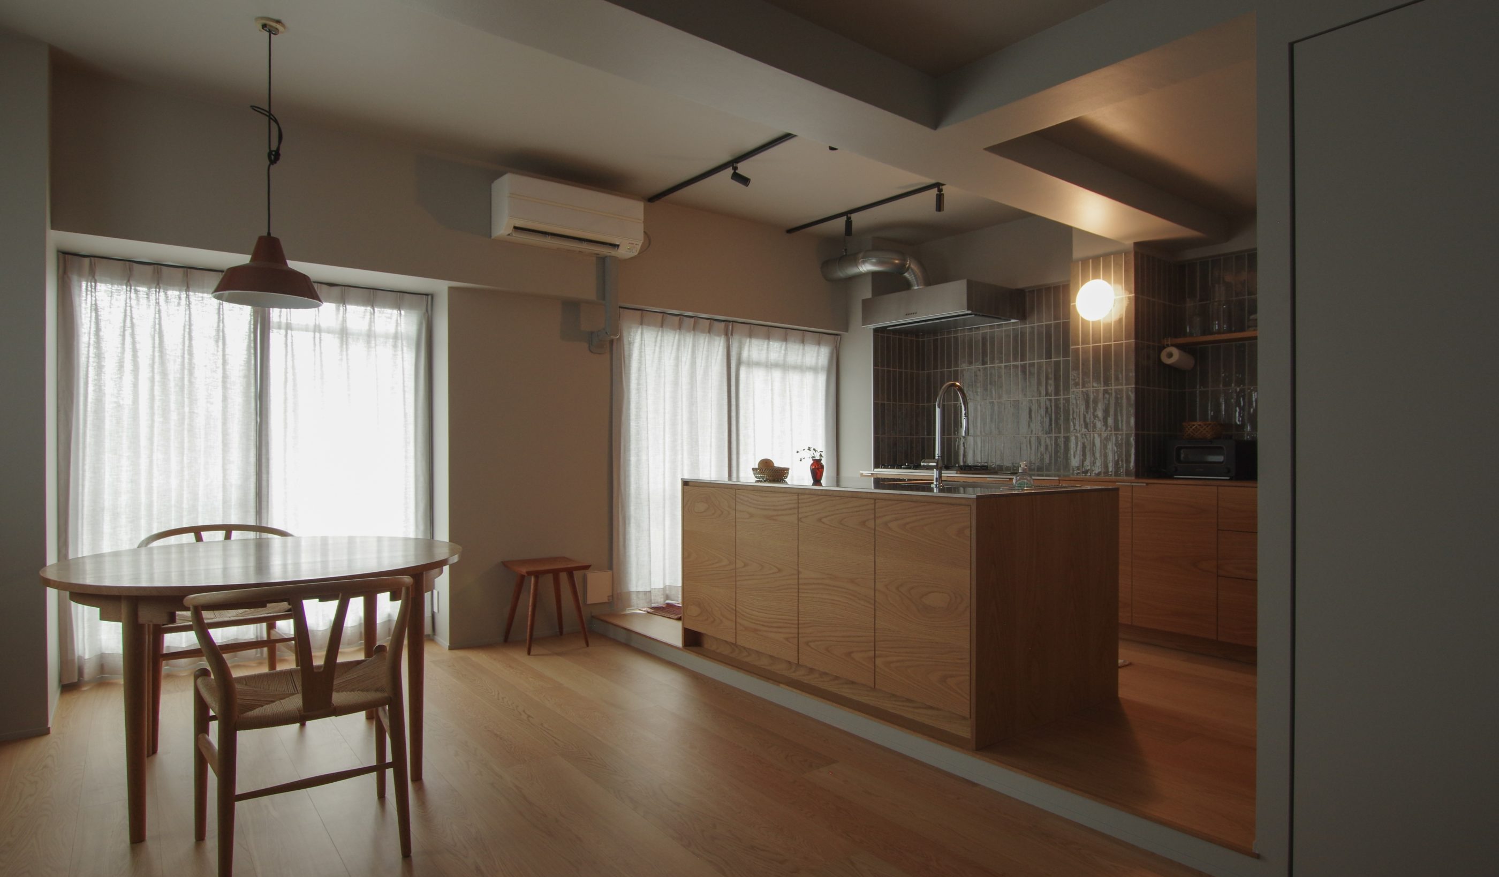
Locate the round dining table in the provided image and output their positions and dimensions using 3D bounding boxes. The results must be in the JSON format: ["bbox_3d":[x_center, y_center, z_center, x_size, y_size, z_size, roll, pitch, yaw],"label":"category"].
[{"bbox_3d":[-1.625,0.765,2.709,1.200,0.727,1.200,0,-1,0],"label":"round dining table"}]

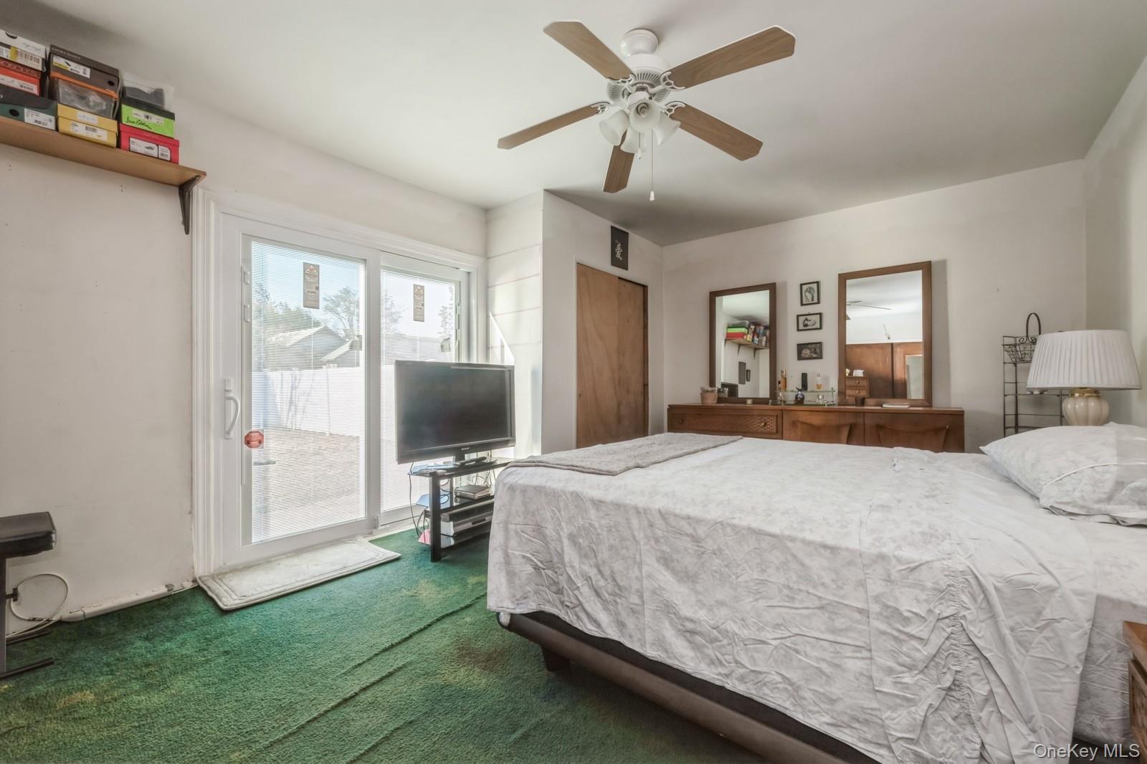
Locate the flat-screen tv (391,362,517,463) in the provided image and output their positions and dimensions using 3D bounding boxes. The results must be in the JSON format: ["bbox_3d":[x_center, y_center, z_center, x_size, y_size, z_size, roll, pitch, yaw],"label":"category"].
[{"bbox_3d":[-0.748,0.202,2.958,0.220,0.647,0.922,0,0,40],"label":"flat-screen tv"}]

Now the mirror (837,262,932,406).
[{"bbox_3d":[2.421,-0.357,3.490,0.601,1.071,0.035,0,0,40],"label":"mirror"}]

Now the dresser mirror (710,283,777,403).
[{"bbox_3d":[1.587,-0.355,4.190,0.623,1.073,0.035,0,0,40],"label":"dresser mirror"}]

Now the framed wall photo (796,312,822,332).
[{"bbox_3d":[2.057,-0.519,3.881,0.199,0.152,0.020,0,0,40],"label":"framed wall photo"}]

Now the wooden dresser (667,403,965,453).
[{"bbox_3d":[1.830,0.619,3.673,2.083,0.841,0.480,0,0,40],"label":"wooden dresser"}]

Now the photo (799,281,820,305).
[{"bbox_3d":[2.061,-0.764,3.878,0.152,0.198,0.020,0,0,40],"label":"photo"}]

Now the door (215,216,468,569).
[{"bbox_3d":[-1.381,0.048,3.019,0.090,1.911,1.664,0,0,40],"label":"door"}]

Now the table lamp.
[{"bbox_3d":[2.298,0.037,2.009,0.340,0.550,0.340,0,0,40],"label":"table lamp"}]

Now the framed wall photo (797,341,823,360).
[{"bbox_3d":[2.061,-0.264,3.878,0.195,0.151,0.020,0,0,40],"label":"framed wall photo"}]

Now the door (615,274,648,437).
[{"bbox_3d":[0.521,0.039,4.369,0.040,1.982,0.590,0,0,40],"label":"door"}]

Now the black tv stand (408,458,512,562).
[{"bbox_3d":[-0.748,0.780,2.963,0.380,0.520,0.853,0,0,40],"label":"black tv stand"}]

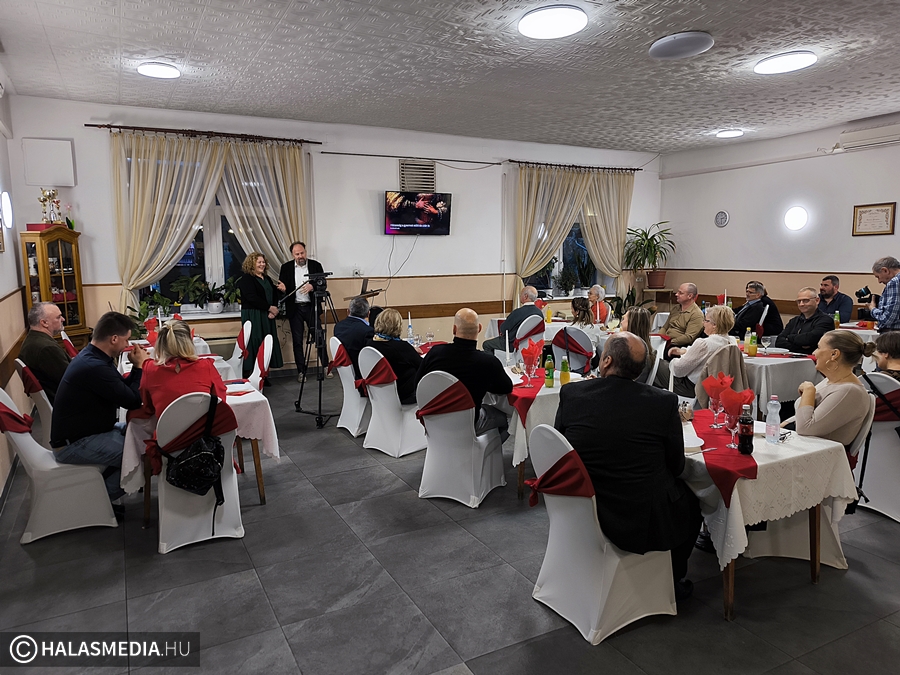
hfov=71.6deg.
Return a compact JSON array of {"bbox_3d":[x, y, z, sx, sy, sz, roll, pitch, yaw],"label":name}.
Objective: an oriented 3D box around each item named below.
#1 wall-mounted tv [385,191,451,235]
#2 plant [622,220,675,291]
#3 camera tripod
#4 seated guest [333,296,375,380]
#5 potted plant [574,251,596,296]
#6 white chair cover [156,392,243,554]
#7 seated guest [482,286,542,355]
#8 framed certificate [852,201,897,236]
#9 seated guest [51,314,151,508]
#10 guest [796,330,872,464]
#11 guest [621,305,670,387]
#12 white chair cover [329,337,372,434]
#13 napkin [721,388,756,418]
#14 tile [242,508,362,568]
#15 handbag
[{"bbox_3d":[-0.447,-1.778,8.993,1.040,0.600,0.070,-5,16,-28],"label":"wall-mounted tv"},{"bbox_3d":[3.449,-1.425,10.761,0.900,1.160,0.880,-5,9,-28],"label":"plant"},{"bbox_3d":[-1.201,0.091,6.338,0.660,1.450,0.780,-5,9,-28],"label":"camera tripod"},{"bbox_3d":[-0.711,0.242,6.047,0.800,1.270,0.520,-7,10,-42],"label":"seated guest"},{"bbox_3d":[2.401,-1.133,11.062,0.370,0.800,0.350,0,8,0],"label":"potted plant"},{"bbox_3d":[-1.527,0.727,3.756,0.460,0.900,0.530,-4,8,-27],"label":"white chair cover"},{"bbox_3d":[0.881,-0.016,8.036,0.850,1.260,0.520,4,9,31],"label":"seated guest"},{"bbox_3d":[5.547,-1.544,8.186,0.030,0.395,0.515,-5,9,-28],"label":"framed certificate"},{"bbox_3d":[-2.134,0.496,3.943,0.700,1.300,0.520,-5,9,-30],"label":"seated guest"},{"bbox_3d":[1.829,0.563,3.434,0.780,1.220,0.480,1,8,12],"label":"guest"},{"bbox_3d":[1.396,0.329,5.324,0.760,1.190,0.500,2,8,21],"label":"guest"},{"bbox_3d":[-0.817,0.414,5.792,0.580,0.905,0.450,-6,9,-33],"label":"white chair cover"},{"bbox_3d":[1.360,0.320,2.952,0.160,0.180,0.130,2,8,17],"label":"napkin"},{"bbox_3d":[-0.904,1.170,3.696,0.600,0.010,0.600,-5,9,-28],"label":"tile"},{"bbox_3d":[-1.369,0.677,3.363,0.310,0.780,0.200,-4,9,-28],"label":"handbag"}]

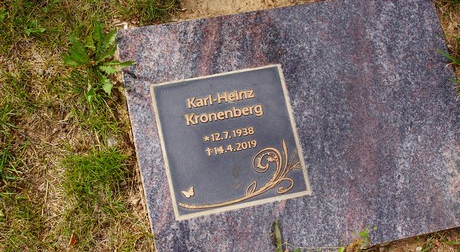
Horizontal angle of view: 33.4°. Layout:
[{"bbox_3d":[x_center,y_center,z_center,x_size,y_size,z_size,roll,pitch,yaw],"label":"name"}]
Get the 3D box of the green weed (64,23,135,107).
[{"bbox_3d":[-0.203,-0.096,1.181,0.108,0.055,0.122,0,78,-10],"label":"green weed"}]

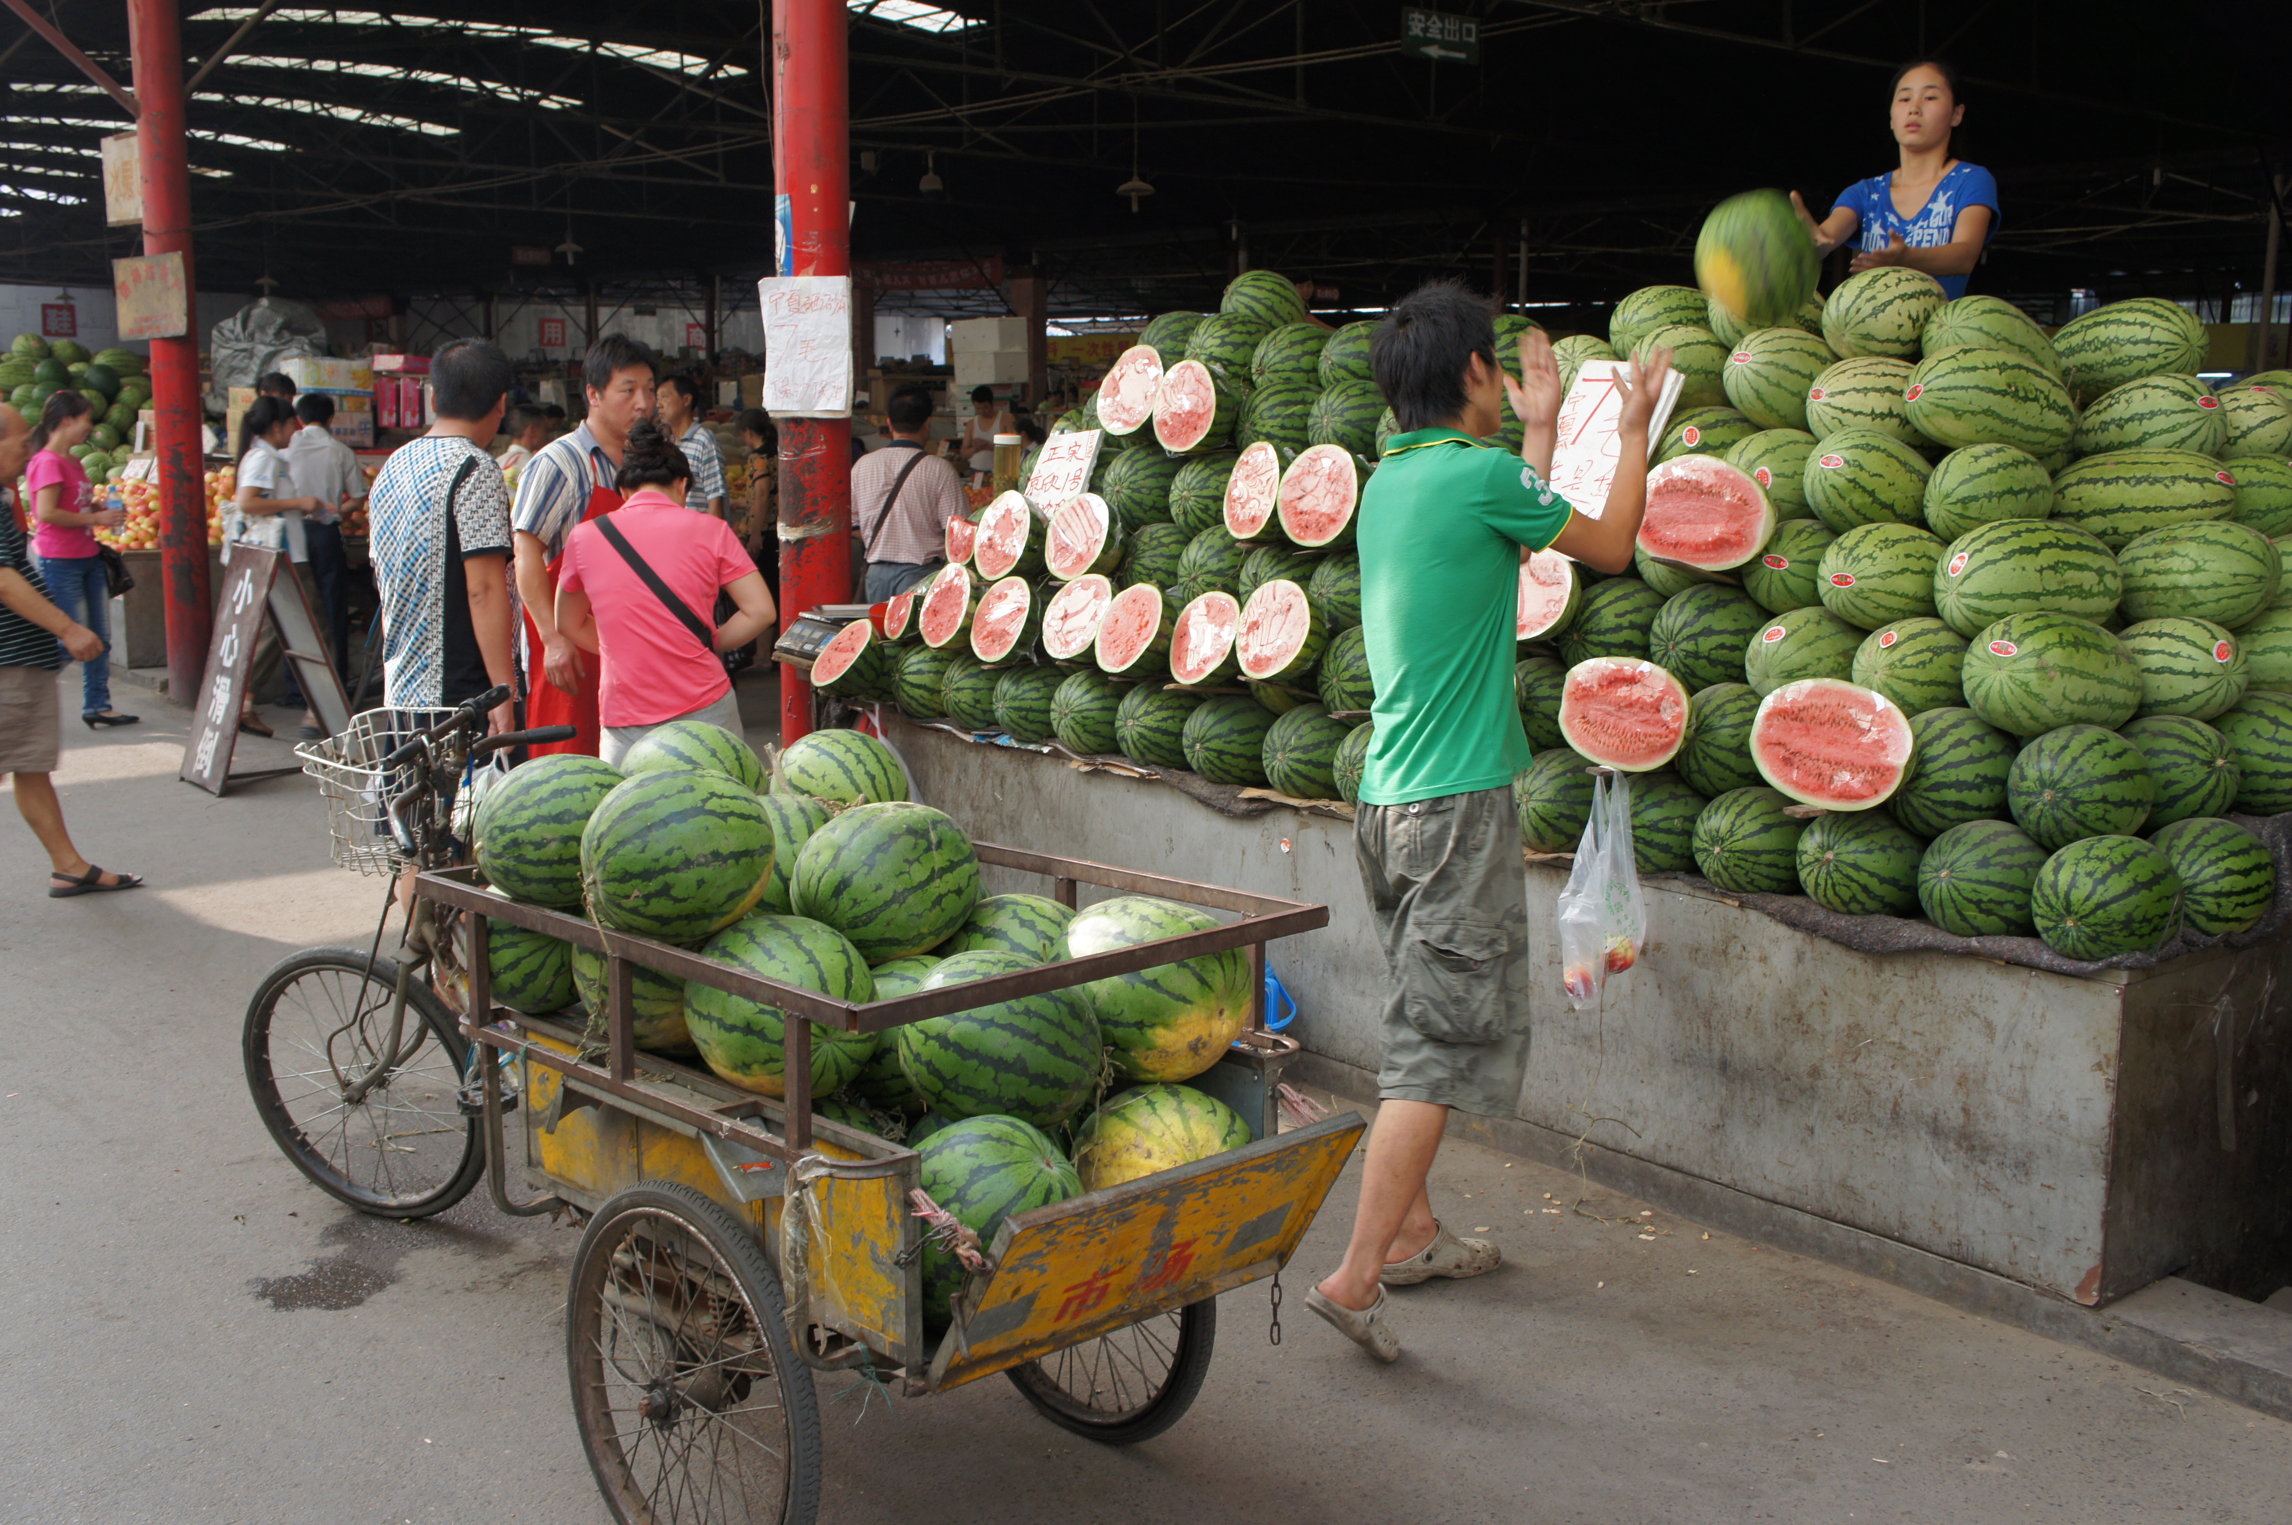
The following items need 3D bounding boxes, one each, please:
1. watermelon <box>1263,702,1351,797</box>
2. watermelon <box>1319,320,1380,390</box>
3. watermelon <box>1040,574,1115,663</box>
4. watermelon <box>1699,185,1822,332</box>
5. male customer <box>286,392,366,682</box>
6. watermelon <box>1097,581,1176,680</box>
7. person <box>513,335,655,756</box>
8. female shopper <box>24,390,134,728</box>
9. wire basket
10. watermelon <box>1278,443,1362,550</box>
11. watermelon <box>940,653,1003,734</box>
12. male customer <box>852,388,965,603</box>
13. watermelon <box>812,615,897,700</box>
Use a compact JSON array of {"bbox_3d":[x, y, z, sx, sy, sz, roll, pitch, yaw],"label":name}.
[{"bbox_3d":[0.384,-0.031,5.340,0.259,0.225,0.225,-6,11,-39],"label":"watermelon"},{"bbox_3d":[0.546,-1.022,5.800,0.245,0.215,0.215,-6,11,-39],"label":"watermelon"},{"bbox_3d":[-0.134,-0.365,6.172,0.140,0.250,0.250,25,-9,-41],"label":"watermelon"},{"bbox_3d":[1.297,-1.065,4.850,0.255,0.280,0.255,-6,11,-39],"label":"watermelon"},{"bbox_3d":[-4.123,-1.115,11.605,0.500,1.600,0.420,-1,9,-11],"label":"male customer"},{"bbox_3d":[0.006,-0.325,6.004,0.140,0.250,0.250,24,-8,-39],"label":"watermelon"},{"bbox_3d":[-1.343,-0.243,5.850,0.550,1.680,0.420,-6,11,-38],"label":"person"},{"bbox_3d":[-4.942,-0.956,10.605,0.520,1.570,0.450,-1,9,-10],"label":"female shopper"},{"bbox_3d":[-1.447,0.052,4.330,0.220,0.220,0.300,5,22,25],"label":"wire basket"},{"bbox_3d":[0.478,-0.653,5.732,0.140,0.260,0.260,9,1,-44],"label":"watermelon"},{"bbox_3d":[-0.464,-0.196,6.342,0.240,0.215,0.215,-7,12,-40],"label":"watermelon"},{"bbox_3d":[-0.924,-0.666,9.029,0.500,1.630,0.330,0,9,-5],"label":"male customer"},{"bbox_3d":[-0.856,-0.292,6.856,0.140,0.250,0.250,34,-12,-35],"label":"watermelon"}]

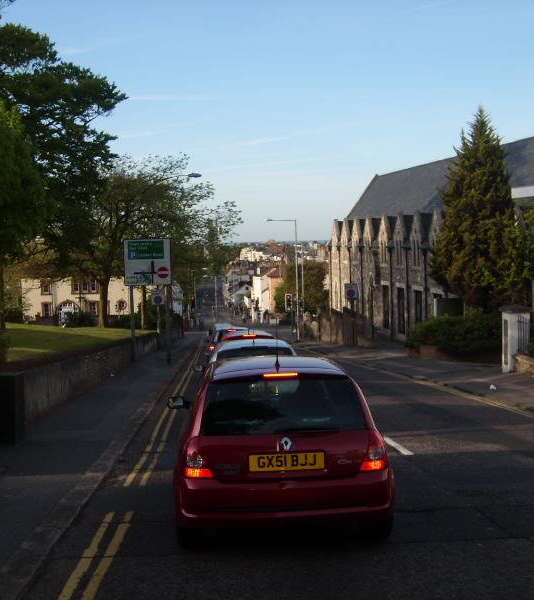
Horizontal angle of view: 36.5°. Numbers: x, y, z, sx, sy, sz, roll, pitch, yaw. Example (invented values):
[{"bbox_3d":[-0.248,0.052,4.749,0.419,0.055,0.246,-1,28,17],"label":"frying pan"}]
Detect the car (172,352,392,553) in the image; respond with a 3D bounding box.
[{"bbox_3d":[0.035,1.205,7.460,1.700,1.420,3.810,-2,-2,-4],"label":"car"}]

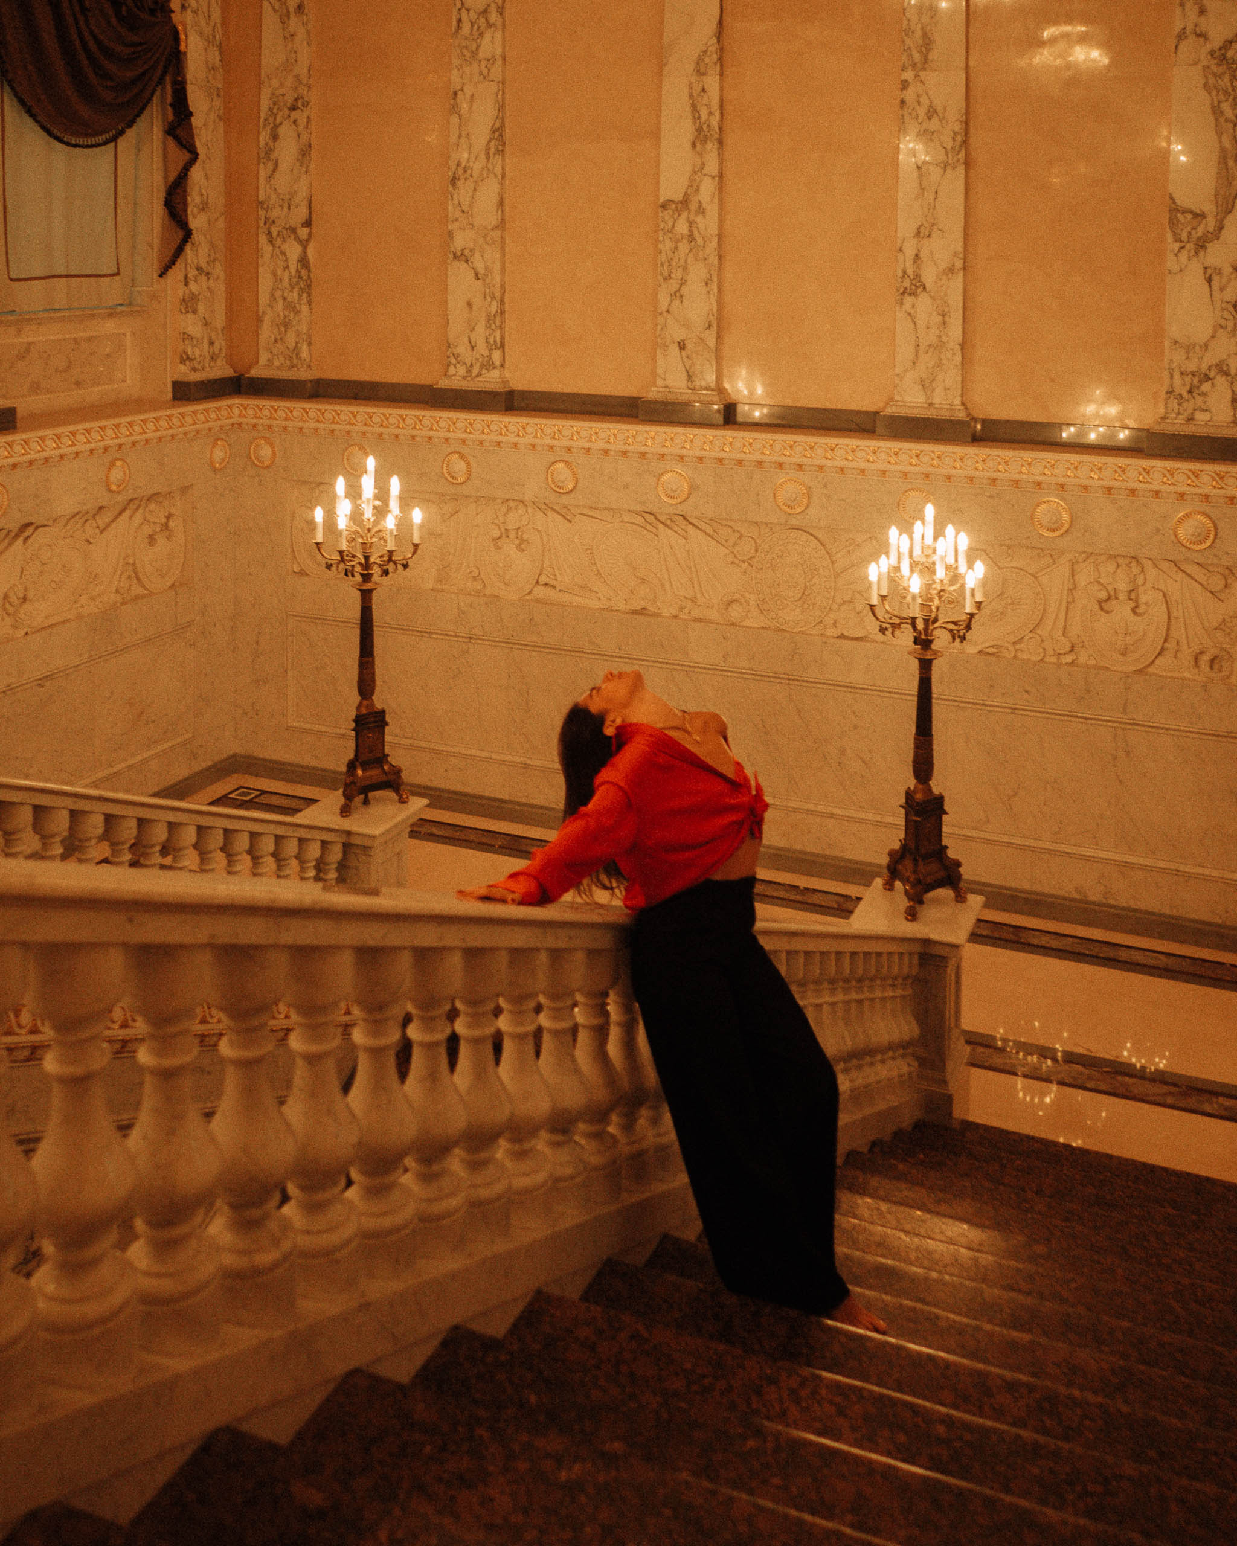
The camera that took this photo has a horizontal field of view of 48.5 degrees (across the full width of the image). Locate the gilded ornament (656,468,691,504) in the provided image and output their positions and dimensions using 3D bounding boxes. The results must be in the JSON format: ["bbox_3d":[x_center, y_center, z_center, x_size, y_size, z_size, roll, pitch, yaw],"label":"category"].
[{"bbox_3d":[0.348,-1.810,8.680,0.228,0.230,0.045,5,14,22],"label":"gilded ornament"}]

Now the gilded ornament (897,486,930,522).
[{"bbox_3d":[1.761,-1.592,8.150,0.228,0.230,0.045,5,14,22],"label":"gilded ornament"}]

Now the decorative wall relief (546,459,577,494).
[{"bbox_3d":[-0.366,-1.933,8.950,0.228,0.230,0.045,5,14,22],"label":"decorative wall relief"}]

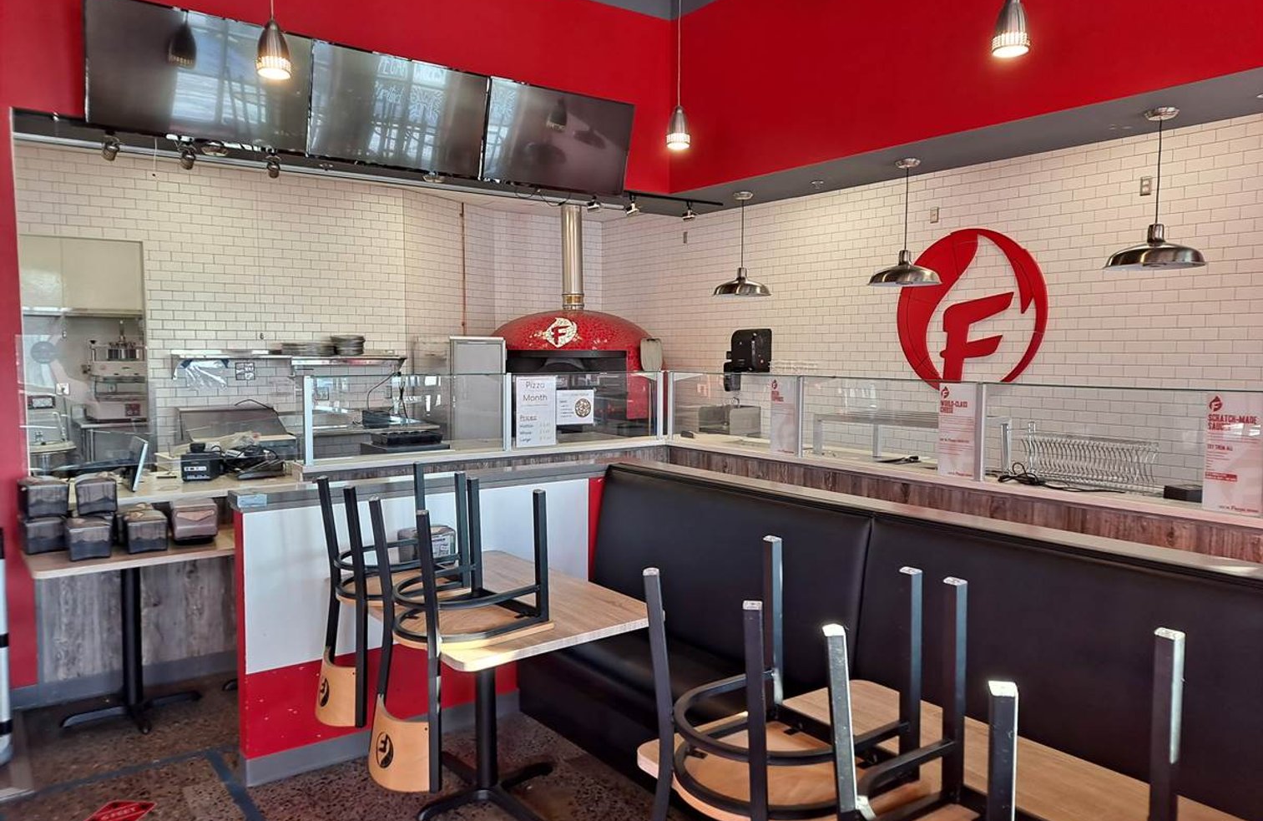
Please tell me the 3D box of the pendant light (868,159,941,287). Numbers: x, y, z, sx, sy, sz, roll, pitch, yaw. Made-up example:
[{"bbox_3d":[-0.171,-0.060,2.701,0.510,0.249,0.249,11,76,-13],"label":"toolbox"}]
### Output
[{"bbox_3d":[2.001,-1.362,6.644,0.500,0.880,0.500,-3,5,-36],"label":"pendant light"}]

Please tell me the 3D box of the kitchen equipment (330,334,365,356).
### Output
[{"bbox_3d":[-2.465,-0.566,7.927,0.285,0.185,0.285,-3,5,-36],"label":"kitchen equipment"}]

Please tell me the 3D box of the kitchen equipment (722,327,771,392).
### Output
[{"bbox_3d":[1.053,-0.473,8.611,0.220,0.600,0.520,-3,5,-36],"label":"kitchen equipment"}]

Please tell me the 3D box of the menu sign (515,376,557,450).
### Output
[{"bbox_3d":[-0.583,0.009,5.608,0.280,0.430,0.010,-3,5,-36],"label":"menu sign"}]

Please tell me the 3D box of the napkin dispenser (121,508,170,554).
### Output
[{"bbox_3d":[-2.136,0.530,4.002,0.158,0.152,0.195,-2,4,-30],"label":"napkin dispenser"}]

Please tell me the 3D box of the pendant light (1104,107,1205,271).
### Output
[{"bbox_3d":[3.010,-1.255,5.204,0.495,0.865,0.495,-2,5,-36],"label":"pendant light"}]

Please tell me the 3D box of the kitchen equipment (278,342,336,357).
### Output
[{"bbox_3d":[-2.751,-0.518,7.720,0.460,0.125,0.340,-3,5,-36],"label":"kitchen equipment"}]

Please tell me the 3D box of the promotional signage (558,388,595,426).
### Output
[{"bbox_3d":[-0.351,-0.022,5.793,0.275,0.216,0.006,-2,5,-36],"label":"promotional signage"}]

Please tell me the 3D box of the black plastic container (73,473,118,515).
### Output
[{"bbox_3d":[-2.406,0.374,4.104,0.153,0.148,0.195,-2,5,-36],"label":"black plastic container"}]

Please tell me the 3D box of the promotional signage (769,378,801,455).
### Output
[{"bbox_3d":[0.895,0.038,5.358,0.008,0.440,0.210,-2,5,-36],"label":"promotional signage"}]

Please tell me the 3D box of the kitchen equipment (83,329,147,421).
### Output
[{"bbox_3d":[-4.851,-0.334,8.649,0.460,0.880,0.580,-2,5,-36],"label":"kitchen equipment"}]

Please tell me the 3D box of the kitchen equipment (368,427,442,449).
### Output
[{"bbox_3d":[-1.447,0.184,5.825,0.375,0.070,0.320,-2,5,-36],"label":"kitchen equipment"}]

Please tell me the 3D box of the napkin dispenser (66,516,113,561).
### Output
[{"bbox_3d":[-2.334,0.546,3.921,0.150,0.150,0.190,-3,5,-36],"label":"napkin dispenser"}]

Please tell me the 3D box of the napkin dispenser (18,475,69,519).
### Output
[{"bbox_3d":[-2.610,0.388,4.074,0.150,0.150,0.180,-3,5,-36],"label":"napkin dispenser"}]

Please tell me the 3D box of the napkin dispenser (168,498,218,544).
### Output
[{"bbox_3d":[-2.031,0.511,4.239,0.170,0.180,0.170,-3,5,-36],"label":"napkin dispenser"}]

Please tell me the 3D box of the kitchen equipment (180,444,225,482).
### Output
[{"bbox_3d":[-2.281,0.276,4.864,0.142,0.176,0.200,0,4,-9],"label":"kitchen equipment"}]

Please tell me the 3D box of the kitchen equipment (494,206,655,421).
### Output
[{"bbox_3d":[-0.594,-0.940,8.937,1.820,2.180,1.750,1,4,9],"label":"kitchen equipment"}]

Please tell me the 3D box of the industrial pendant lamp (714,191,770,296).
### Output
[{"bbox_3d":[0.976,-1.451,7.989,0.495,0.857,0.495,0,4,0],"label":"industrial pendant lamp"}]

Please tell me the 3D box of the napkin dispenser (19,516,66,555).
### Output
[{"bbox_3d":[-2.595,0.537,4.046,0.150,0.150,0.180,-3,5,-36],"label":"napkin dispenser"}]

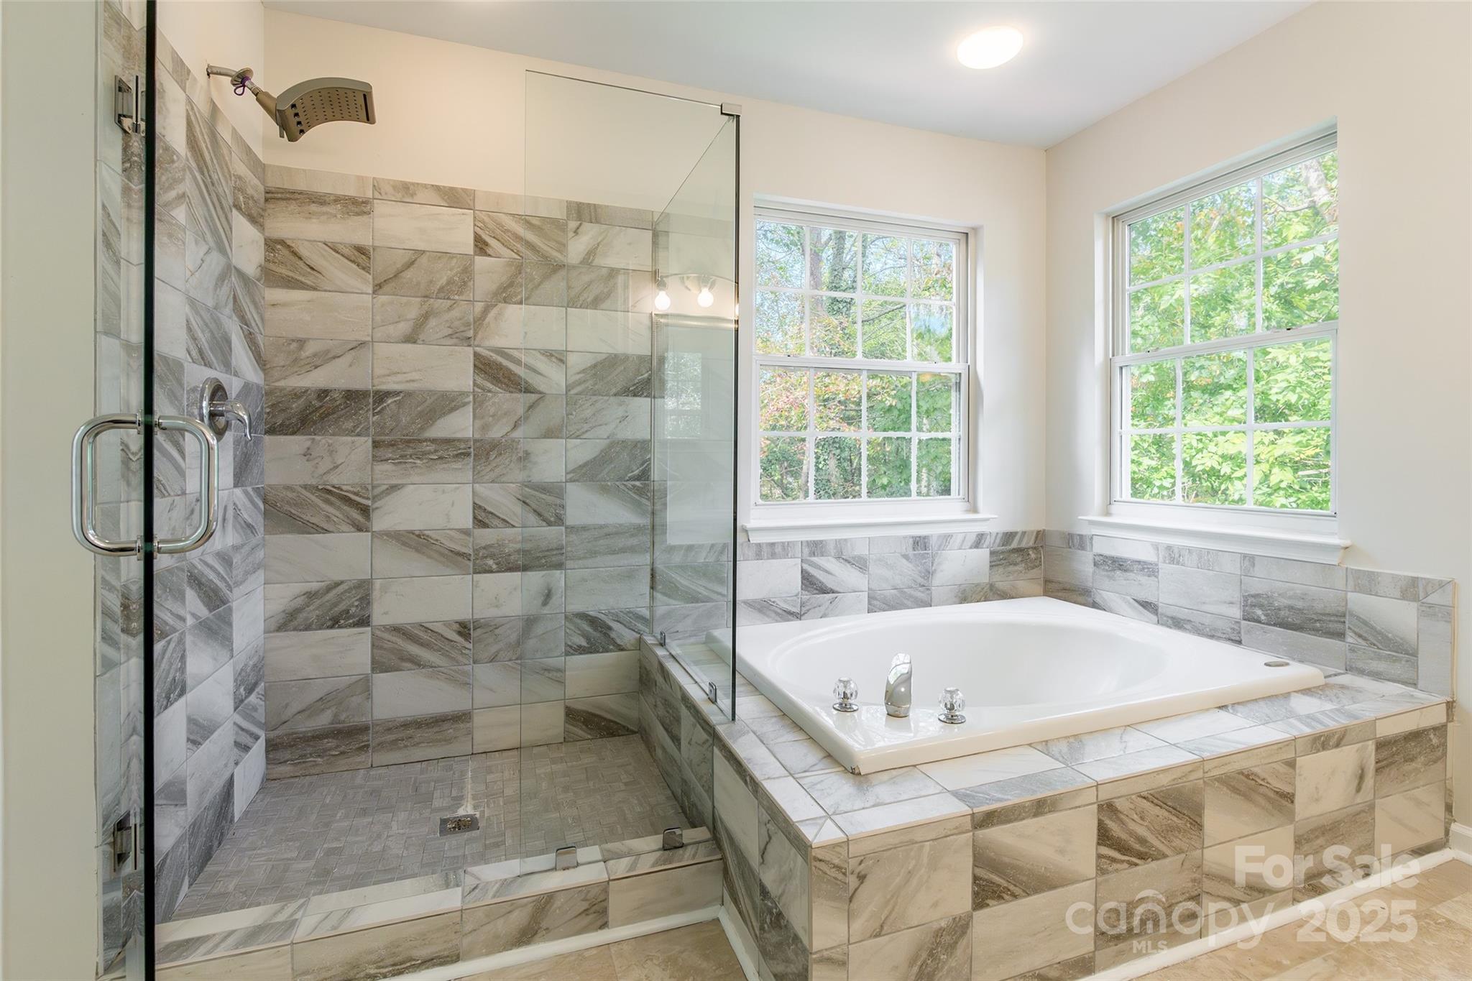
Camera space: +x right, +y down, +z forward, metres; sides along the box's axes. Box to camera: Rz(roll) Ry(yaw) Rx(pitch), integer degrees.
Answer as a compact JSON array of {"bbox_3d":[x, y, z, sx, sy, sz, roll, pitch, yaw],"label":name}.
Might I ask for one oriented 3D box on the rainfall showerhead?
[{"bbox_3d":[-1.157,-1.002,1.715,0.370,0.145,0.165,0,1,-19],"label":"rainfall showerhead"}]

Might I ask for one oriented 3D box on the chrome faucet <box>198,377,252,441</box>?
[{"bbox_3d":[-1.296,-0.204,1.677,0.090,0.165,0.165,0,1,-19],"label":"chrome faucet"}]

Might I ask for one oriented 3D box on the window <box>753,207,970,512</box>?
[{"bbox_3d":[0.545,-0.537,2.805,1.050,1.220,0.090,0,1,-19],"label":"window"}]

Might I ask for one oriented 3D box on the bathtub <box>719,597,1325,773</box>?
[{"bbox_3d":[0.788,0.715,2.118,1.560,0.450,1.180,0,1,-19],"label":"bathtub"}]

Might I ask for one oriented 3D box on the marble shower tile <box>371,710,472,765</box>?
[{"bbox_3d":[-1.041,0.828,2.184,0.303,0.152,0.010,0,1,-19],"label":"marble shower tile"}]

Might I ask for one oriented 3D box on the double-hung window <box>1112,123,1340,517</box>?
[{"bbox_3d":[1.738,-0.520,2.362,0.090,1.200,0.850,0,1,-19],"label":"double-hung window"}]

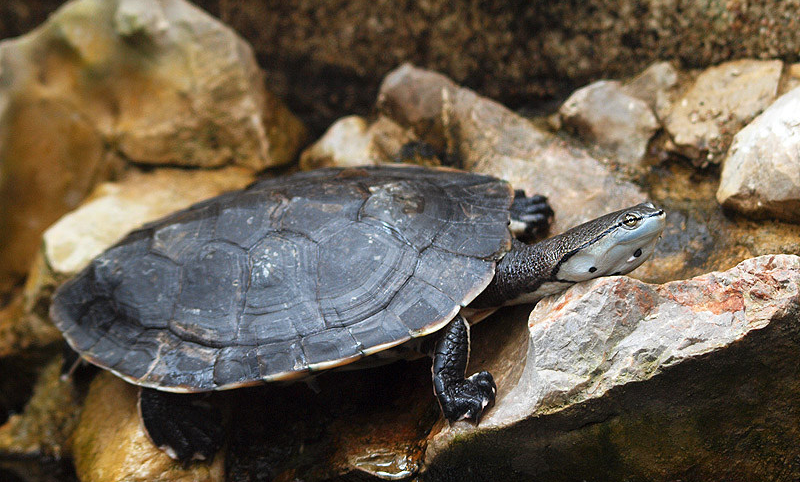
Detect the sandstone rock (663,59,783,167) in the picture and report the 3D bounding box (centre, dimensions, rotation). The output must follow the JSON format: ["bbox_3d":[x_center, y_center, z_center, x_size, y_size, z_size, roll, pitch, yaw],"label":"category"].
[{"bbox_3d":[0.231,-0.090,2.300,0.085,0.062,0.060,4,19,11],"label":"sandstone rock"}]

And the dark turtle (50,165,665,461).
[{"bbox_3d":[-0.027,0.014,2.030,0.415,0.112,0.240,-9,34,20],"label":"dark turtle"}]

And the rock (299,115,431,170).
[{"bbox_3d":[-0.026,-0.062,2.330,0.092,0.055,0.065,0,19,0],"label":"rock"}]

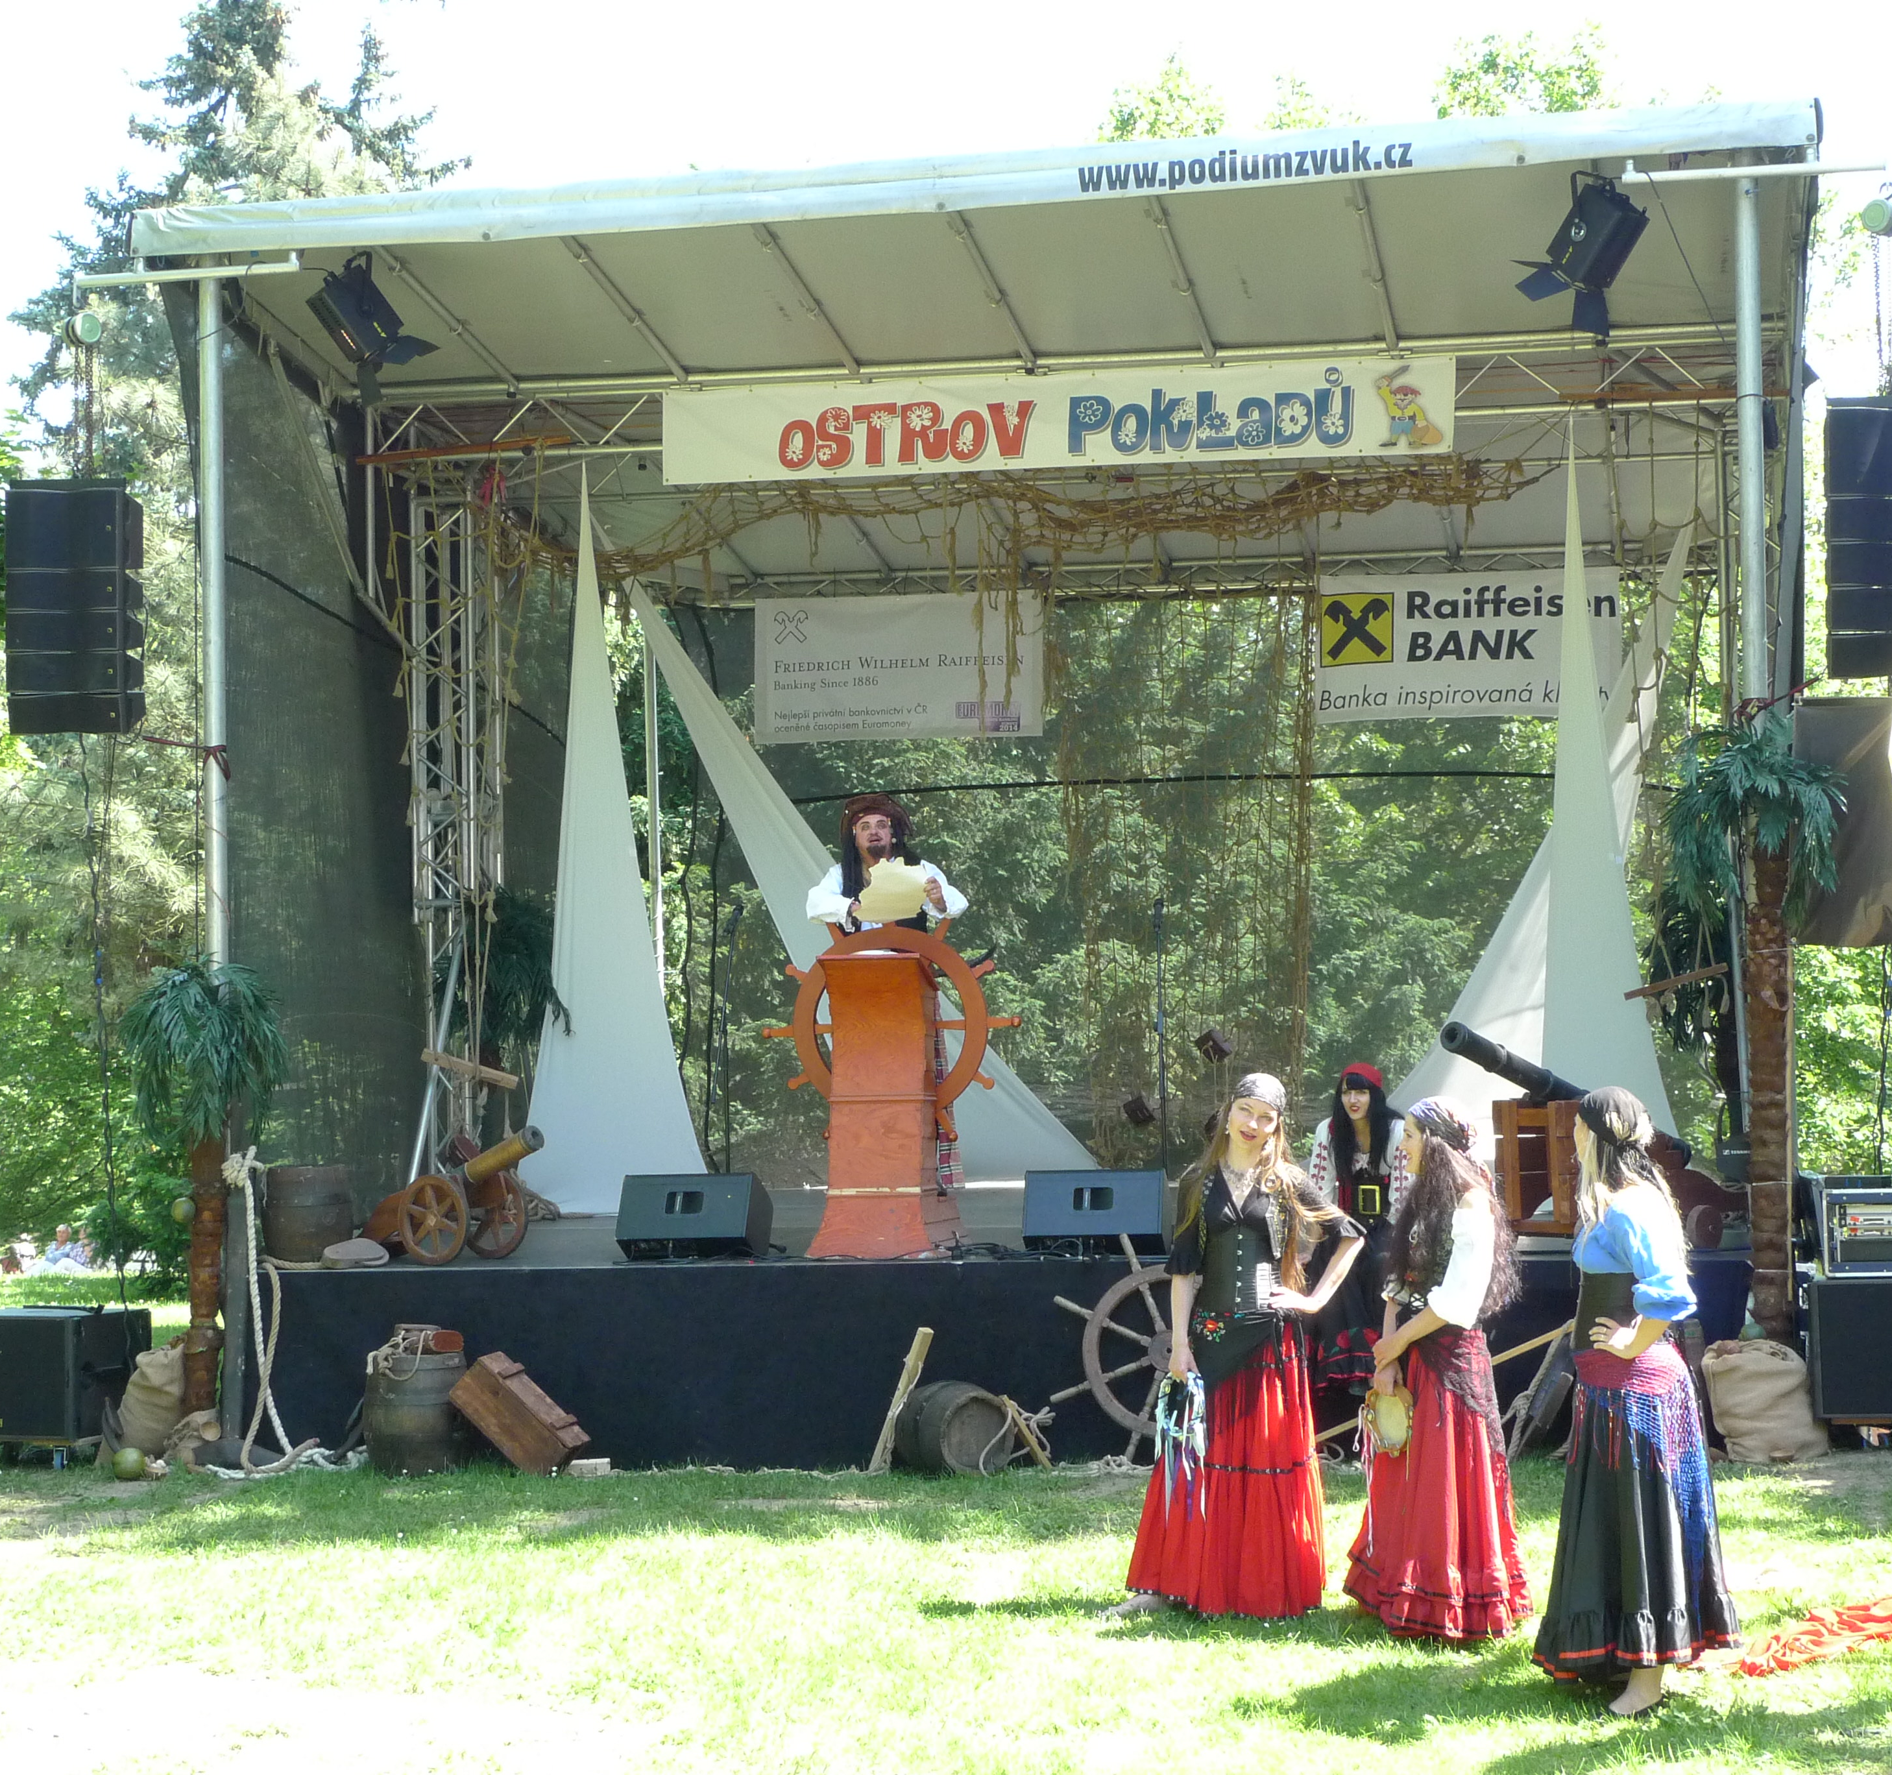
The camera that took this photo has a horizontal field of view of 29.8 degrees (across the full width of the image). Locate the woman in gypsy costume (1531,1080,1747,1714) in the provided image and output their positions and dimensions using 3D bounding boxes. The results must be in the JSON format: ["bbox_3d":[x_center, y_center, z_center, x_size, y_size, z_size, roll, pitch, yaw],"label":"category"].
[{"bbox_3d":[1.831,1.366,9.500,0.550,1.650,0.520,-1,-1,12],"label":"woman in gypsy costume"}]

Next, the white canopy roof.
[{"bbox_3d":[0.592,-2.418,17.869,7.100,1.000,6.400,-1,-2,11],"label":"white canopy roof"}]

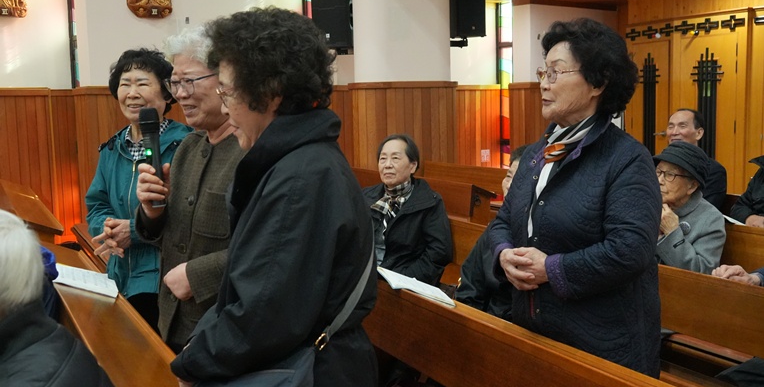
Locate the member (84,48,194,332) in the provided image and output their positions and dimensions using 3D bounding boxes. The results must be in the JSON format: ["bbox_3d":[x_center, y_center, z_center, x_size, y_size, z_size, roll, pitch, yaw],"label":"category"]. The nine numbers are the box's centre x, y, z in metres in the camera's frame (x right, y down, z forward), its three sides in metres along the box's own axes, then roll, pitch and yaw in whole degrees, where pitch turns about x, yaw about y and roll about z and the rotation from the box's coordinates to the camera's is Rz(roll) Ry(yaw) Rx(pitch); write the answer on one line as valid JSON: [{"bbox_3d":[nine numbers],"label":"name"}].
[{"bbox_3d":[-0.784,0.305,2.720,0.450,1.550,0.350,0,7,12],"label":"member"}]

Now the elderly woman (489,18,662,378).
[{"bbox_3d":[0.496,0.340,2.100,0.360,1.560,0.480,-4,7,-23],"label":"elderly woman"}]

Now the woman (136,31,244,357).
[{"bbox_3d":[-0.460,0.360,2.130,0.480,1.560,0.390,3,8,35],"label":"woman"}]

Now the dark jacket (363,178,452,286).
[{"bbox_3d":[0.097,0.204,3.580,0.390,0.560,0.470,-7,9,-40],"label":"dark jacket"}]

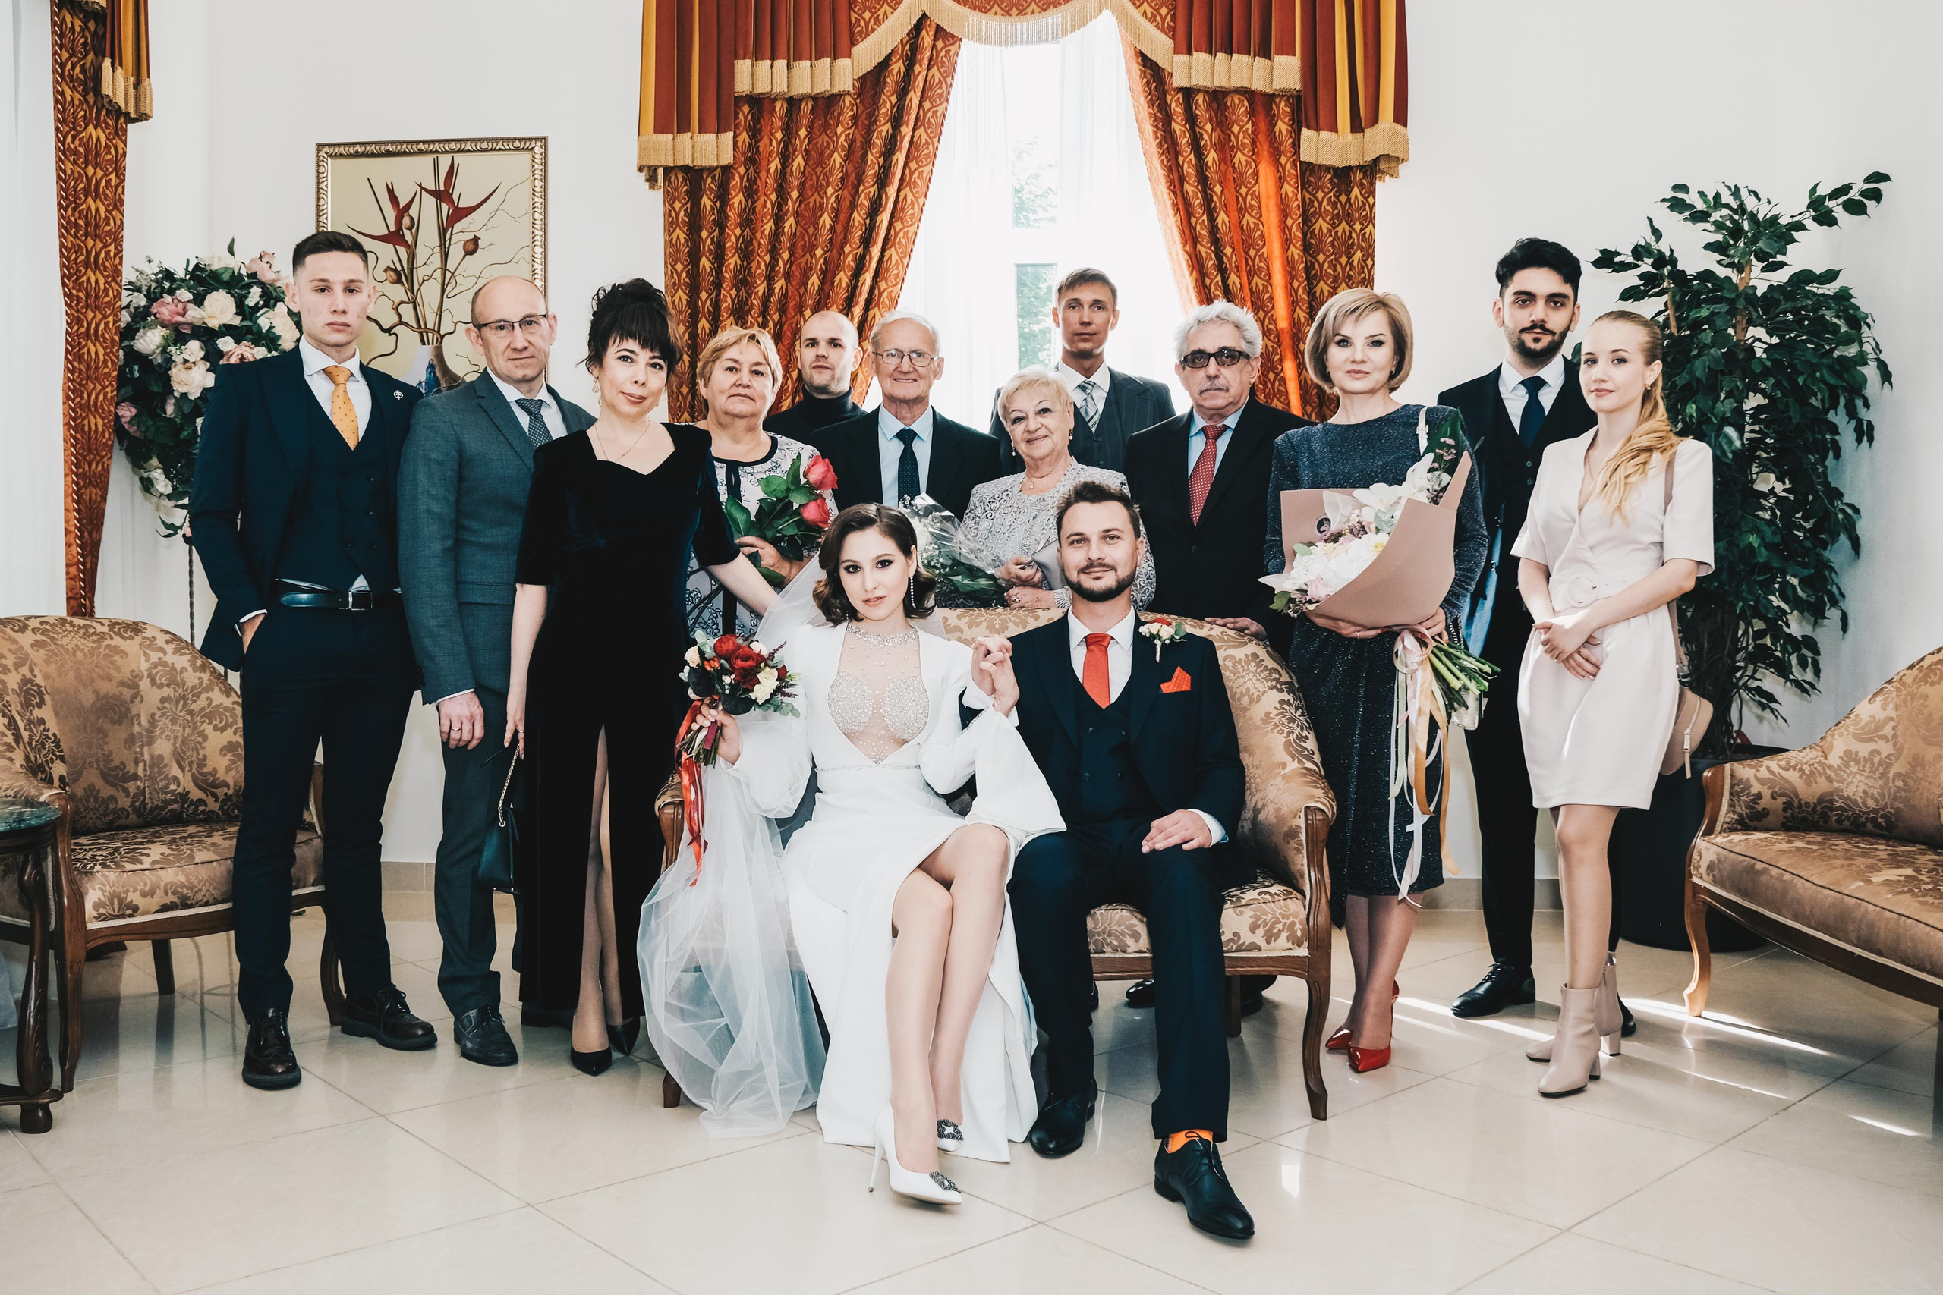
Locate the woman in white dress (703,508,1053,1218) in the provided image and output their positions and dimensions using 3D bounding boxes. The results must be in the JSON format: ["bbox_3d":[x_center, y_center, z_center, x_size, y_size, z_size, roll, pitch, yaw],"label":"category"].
[{"bbox_3d":[-0.195,0.305,2.780,0.730,1.210,0.800,0,0,-6],"label":"woman in white dress"}]

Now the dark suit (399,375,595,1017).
[{"bbox_3d":[-1.110,0.100,3.410,0.500,1.480,0.320,0,0,-34],"label":"dark suit"}]

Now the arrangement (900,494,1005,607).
[{"bbox_3d":[-0.055,-0.235,3.500,0.320,0.330,0.270,0,0,0],"label":"arrangement"}]

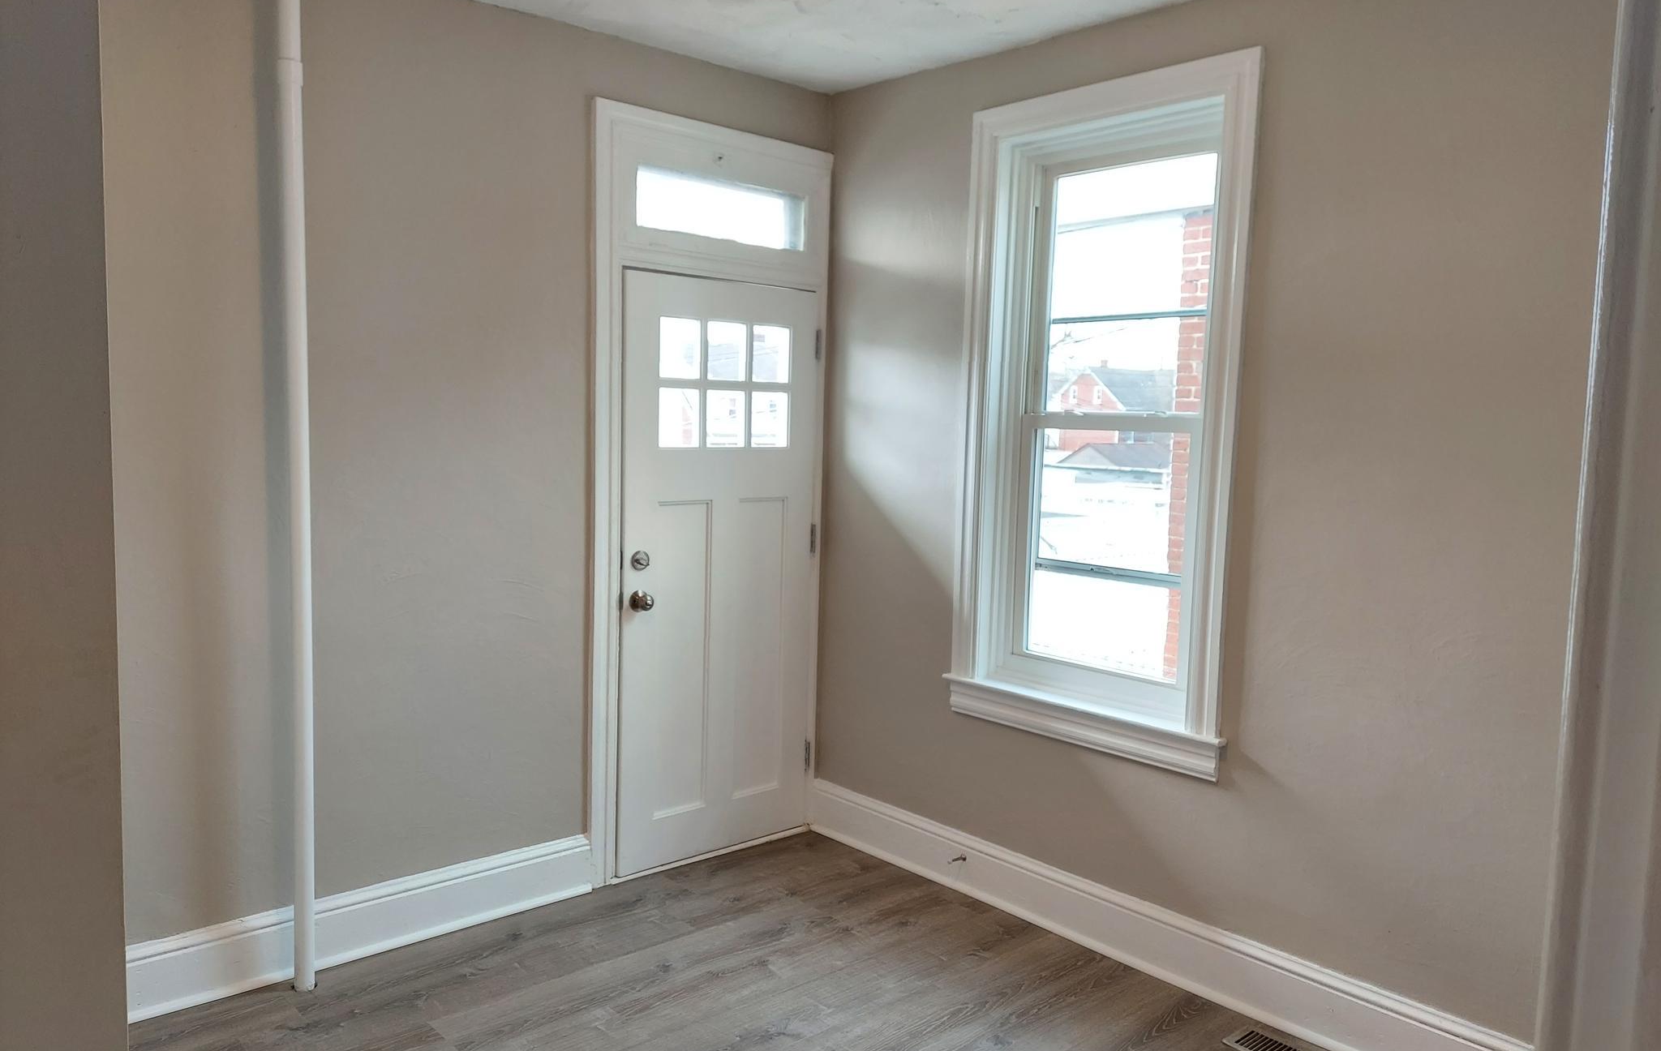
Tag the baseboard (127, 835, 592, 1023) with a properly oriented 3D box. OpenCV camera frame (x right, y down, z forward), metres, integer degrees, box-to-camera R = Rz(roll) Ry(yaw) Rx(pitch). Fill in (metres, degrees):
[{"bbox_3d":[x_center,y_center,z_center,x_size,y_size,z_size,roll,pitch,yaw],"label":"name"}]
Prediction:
[{"bbox_3d":[-1.292,1.140,3.370,1.335,0.195,0.040,-3,7,-42],"label":"baseboard"}]

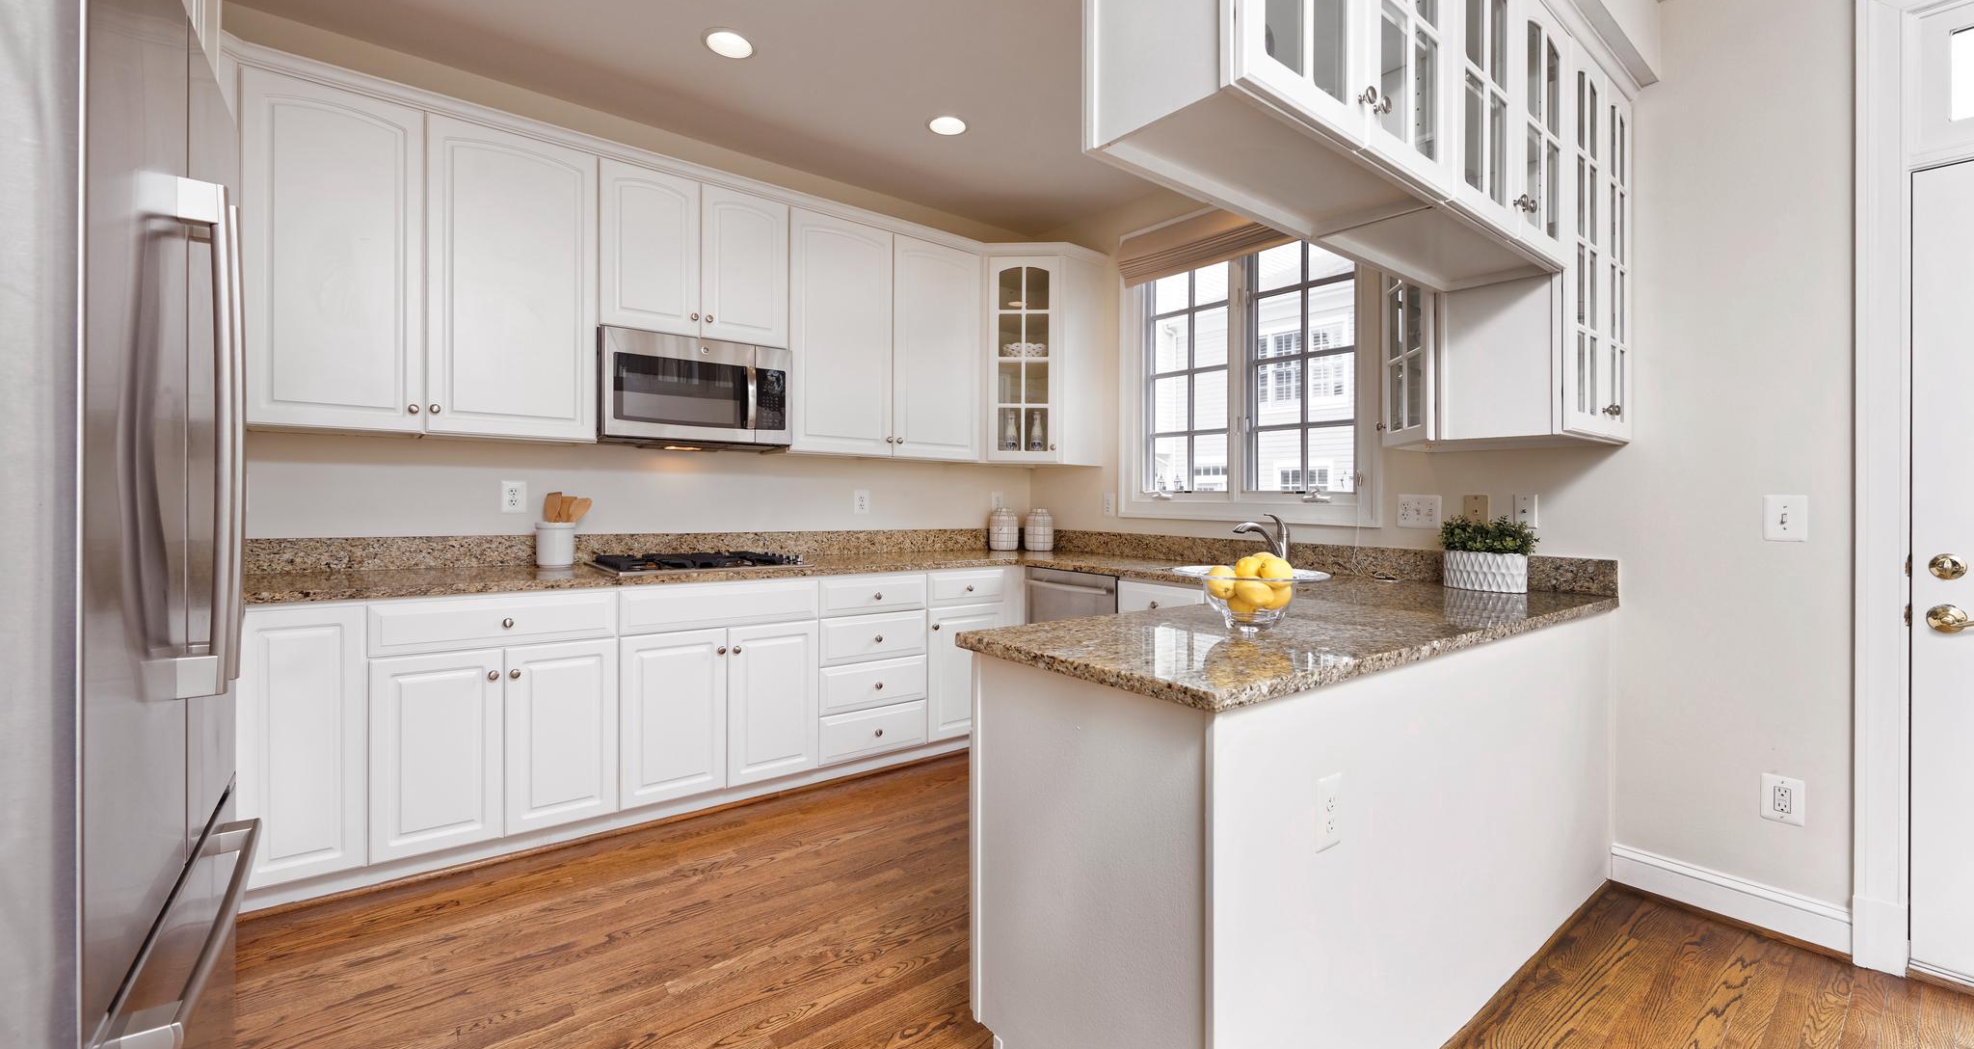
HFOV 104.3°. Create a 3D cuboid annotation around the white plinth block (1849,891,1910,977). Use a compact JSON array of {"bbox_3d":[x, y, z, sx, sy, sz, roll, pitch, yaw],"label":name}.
[{"bbox_3d":[2.359,1.084,2.027,0.036,0.183,0.092,0,1,-38],"label":"white plinth block"}]

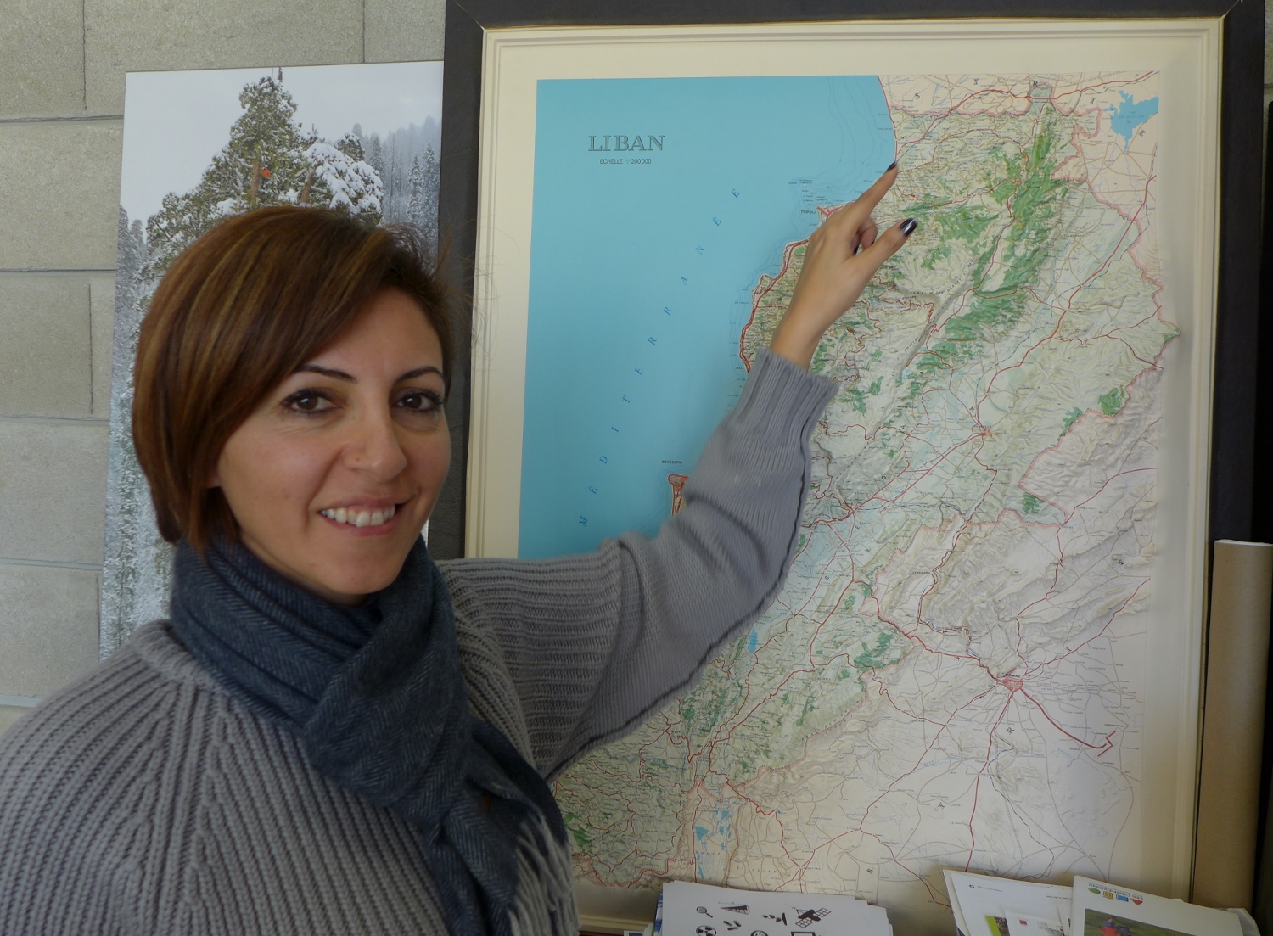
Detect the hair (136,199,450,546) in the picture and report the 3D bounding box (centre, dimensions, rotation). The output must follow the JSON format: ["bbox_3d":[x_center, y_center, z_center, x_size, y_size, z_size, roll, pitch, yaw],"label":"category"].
[{"bbox_3d":[-0.223,-0.058,0.612,0.190,0.226,0.212,-1,3,-33],"label":"hair"}]

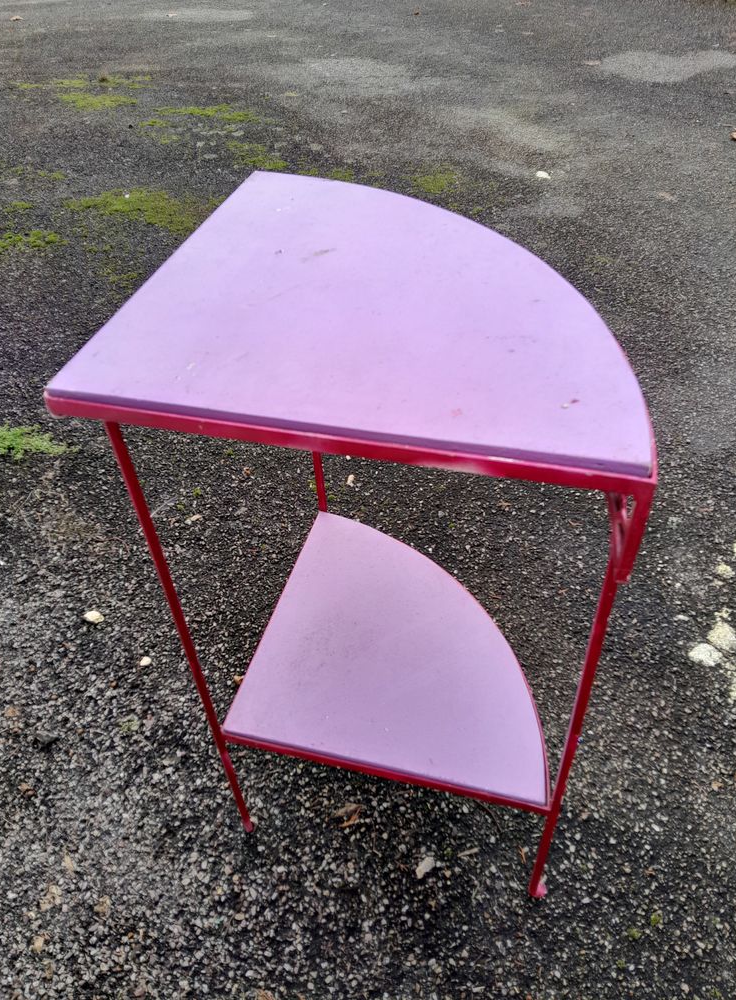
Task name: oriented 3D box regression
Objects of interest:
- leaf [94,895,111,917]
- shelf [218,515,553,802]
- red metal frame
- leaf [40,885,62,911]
[{"bbox_3d":[-0.356,0.544,1.008,0.021,0.006,0.022,28,51,30],"label":"leaf"},{"bbox_3d":[0.063,0.182,1.009,0.391,0.021,0.402,8,44,12],"label":"shelf"},{"bbox_3d":[0.042,0.089,0.913,0.430,0.759,0.441,8,44,12],"label":"red metal frame"},{"bbox_3d":[-0.430,0.539,1.018,0.022,0.006,0.026,23,49,26],"label":"leaf"}]

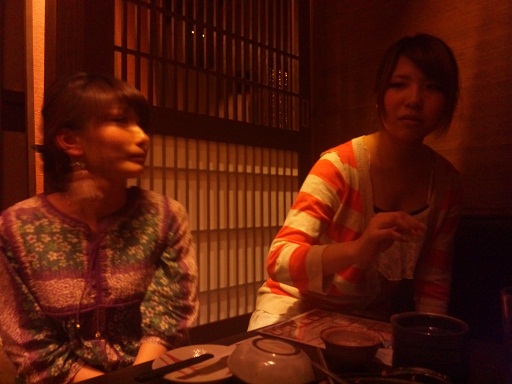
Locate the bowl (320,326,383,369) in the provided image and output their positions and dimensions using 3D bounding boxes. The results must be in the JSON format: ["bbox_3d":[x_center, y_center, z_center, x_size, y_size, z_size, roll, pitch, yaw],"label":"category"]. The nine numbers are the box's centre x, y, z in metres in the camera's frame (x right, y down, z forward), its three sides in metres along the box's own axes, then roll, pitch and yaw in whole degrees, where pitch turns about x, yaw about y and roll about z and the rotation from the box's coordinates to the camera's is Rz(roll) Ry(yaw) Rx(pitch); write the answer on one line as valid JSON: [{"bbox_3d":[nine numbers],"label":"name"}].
[{"bbox_3d":[0.148,0.241,0.660,0.095,0.039,0.095,0,0,0],"label":"bowl"}]

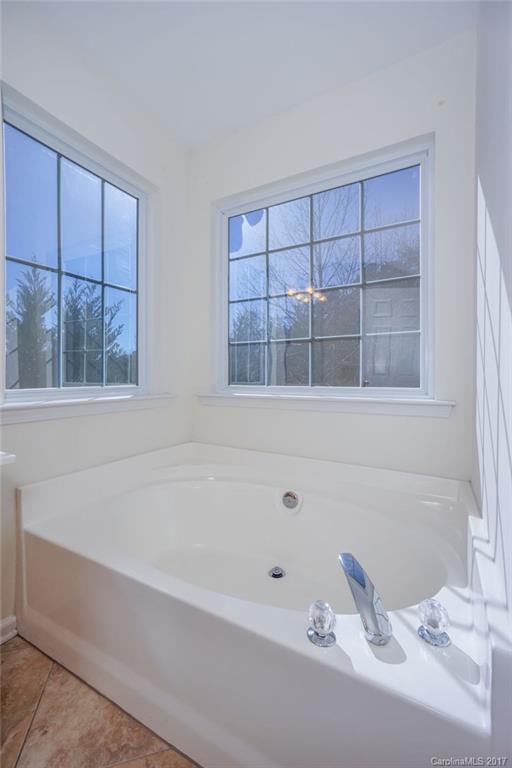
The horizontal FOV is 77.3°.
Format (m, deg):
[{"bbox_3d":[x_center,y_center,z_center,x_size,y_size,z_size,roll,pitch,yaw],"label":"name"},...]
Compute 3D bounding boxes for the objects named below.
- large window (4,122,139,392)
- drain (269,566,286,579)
[{"bbox_3d":[-0.827,-0.516,1.552,0.090,1.110,0.700,1,1,29],"label":"large window"},{"bbox_3d":[0.095,0.840,1.423,0.075,0.025,0.075,0,1,0],"label":"drain"}]

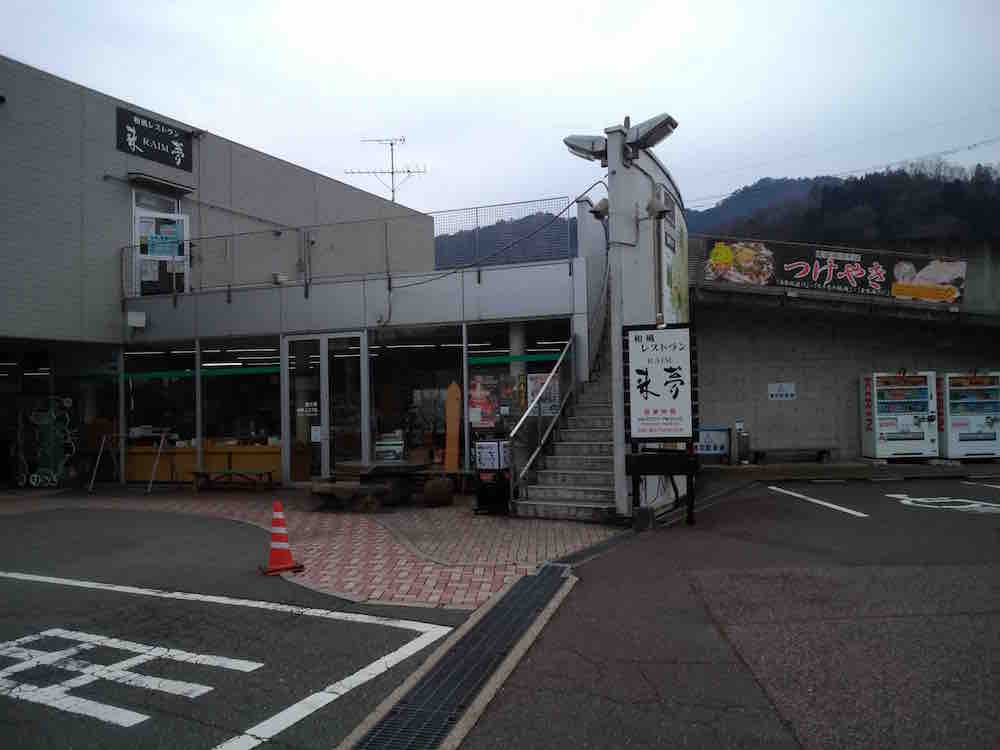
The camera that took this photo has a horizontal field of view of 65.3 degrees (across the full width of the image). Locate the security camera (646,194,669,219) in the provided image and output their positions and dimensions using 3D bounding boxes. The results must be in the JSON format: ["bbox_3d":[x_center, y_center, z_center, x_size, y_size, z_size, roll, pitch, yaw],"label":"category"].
[{"bbox_3d":[2.205,-2.344,10.850,0.320,0.300,0.280,-2,-1,22],"label":"security camera"}]

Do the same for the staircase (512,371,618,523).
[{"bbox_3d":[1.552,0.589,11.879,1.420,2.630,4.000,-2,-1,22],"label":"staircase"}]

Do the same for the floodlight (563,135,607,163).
[{"bbox_3d":[1.153,-3.020,10.400,0.640,0.200,0.280,19,6,21],"label":"floodlight"}]

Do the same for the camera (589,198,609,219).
[{"bbox_3d":[1.411,-2.330,10.950,0.320,0.300,0.280,-2,-1,22],"label":"camera"}]

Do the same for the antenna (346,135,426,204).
[{"bbox_3d":[-4.116,-7.303,28.471,3.000,2.750,1.400,-1,-1,0],"label":"antenna"}]

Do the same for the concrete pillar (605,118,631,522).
[{"bbox_3d":[1.611,-0.690,10.292,0.190,5.063,0.270,-2,-1,22],"label":"concrete pillar"}]

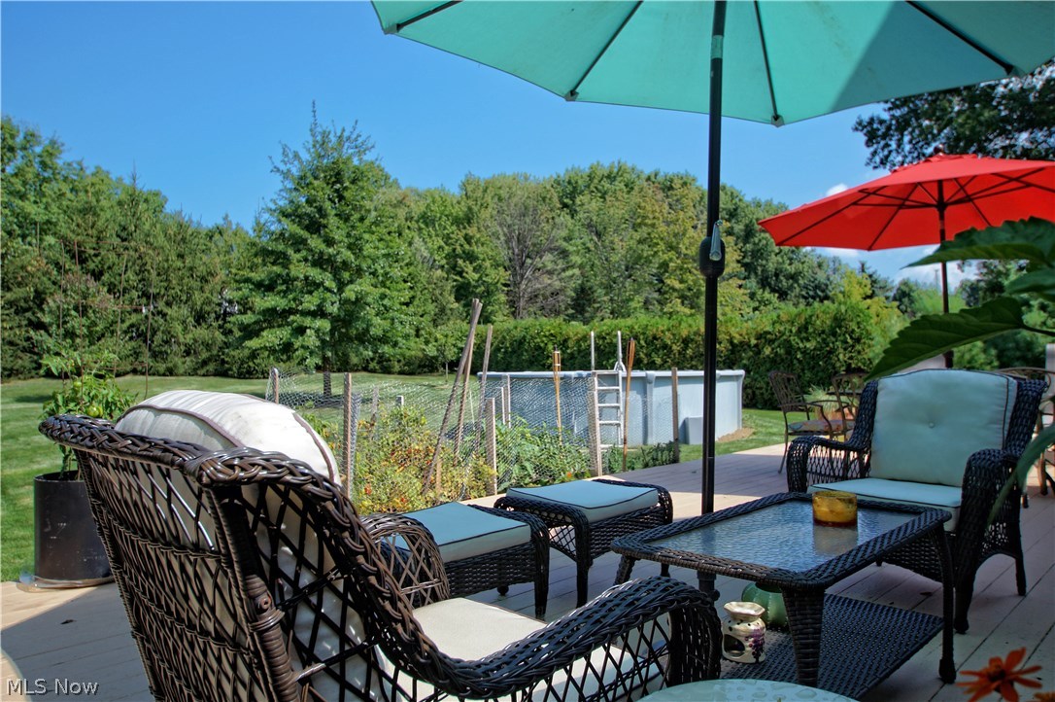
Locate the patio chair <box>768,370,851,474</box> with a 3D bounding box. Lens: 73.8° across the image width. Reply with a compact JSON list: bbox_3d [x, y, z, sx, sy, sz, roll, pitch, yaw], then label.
[{"bbox_3d":[2.730,0.677,6.660,0.650,0.955,0.600,-2,-3,44],"label":"patio chair"}]

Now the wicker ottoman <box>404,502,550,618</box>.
[{"bbox_3d":[-0.308,0.785,2.383,0.510,0.425,0.600,-2,-3,42],"label":"wicker ottoman"}]

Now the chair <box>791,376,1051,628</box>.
[{"bbox_3d":[1.655,0.550,3.002,0.785,0.940,0.740,2,-3,-40],"label":"chair"}]

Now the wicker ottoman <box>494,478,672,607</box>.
[{"bbox_3d":[0.255,0.808,2.997,0.510,0.425,0.600,-2,-3,44],"label":"wicker ottoman"}]

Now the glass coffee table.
[{"bbox_3d":[0.750,0.732,1.960,0.510,0.500,0.985,-2,-3,45],"label":"glass coffee table"}]

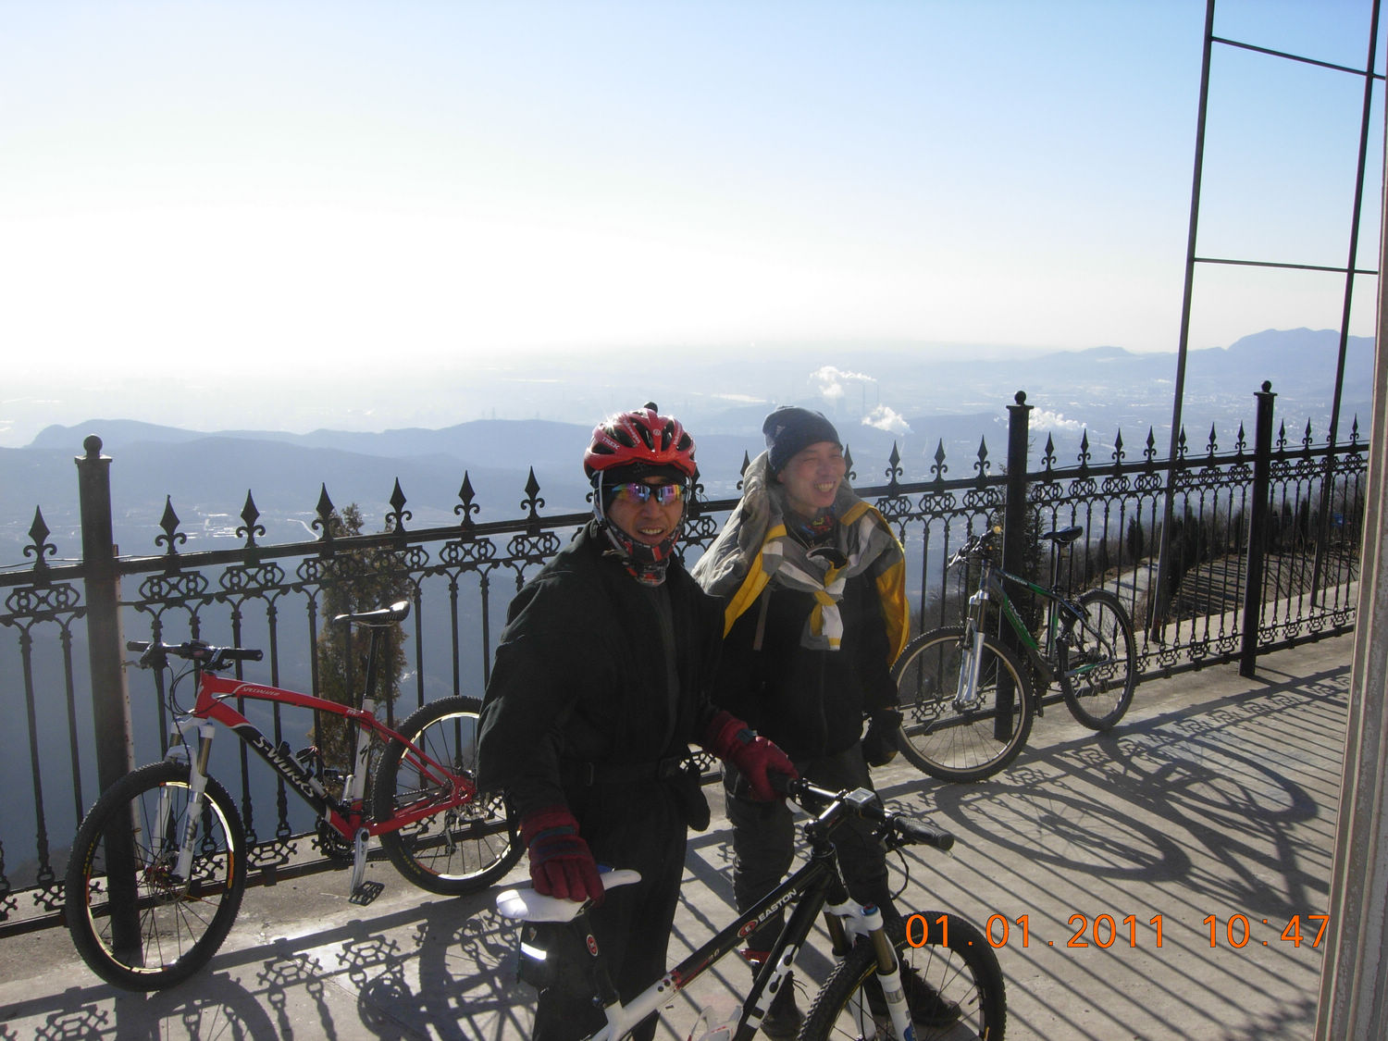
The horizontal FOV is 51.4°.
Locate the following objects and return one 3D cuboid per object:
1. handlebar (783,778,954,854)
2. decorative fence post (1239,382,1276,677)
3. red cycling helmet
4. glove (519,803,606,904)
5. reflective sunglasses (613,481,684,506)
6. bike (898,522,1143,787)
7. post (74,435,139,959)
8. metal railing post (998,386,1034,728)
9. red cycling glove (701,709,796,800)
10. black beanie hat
[{"bbox_3d":[0.305,0.612,3.033,0.150,0.100,0.630,-6,11,-36],"label":"handlebar"},{"bbox_3d":[3.101,0.045,7.936,0.088,1.632,0.088,-6,11,-36],"label":"decorative fence post"},{"bbox_3d":[-0.109,-0.157,2.920,0.220,0.165,0.285,-2,9,-13],"label":"red cycling helmet"},{"bbox_3d":[-0.240,0.612,2.630,0.125,0.200,0.090,-16,-28,-2],"label":"glove"},{"bbox_3d":[-0.089,-0.053,2.860,0.147,0.050,0.130,-2,9,-15],"label":"reflective sunglasses"},{"bbox_3d":[1.517,0.553,6.487,1.730,1.010,0.580,-8,3,-44],"label":"bike"},{"bbox_3d":[-1.775,0.547,4.383,0.088,1.632,0.088,-6,11,-36],"label":"post"},{"bbox_3d":[1.493,0.213,6.752,0.088,1.632,0.088,-6,11,-36],"label":"metal railing post"},{"bbox_3d":[0.125,0.520,3.180,0.240,0.120,0.110,37,18,-10],"label":"red cycling glove"},{"bbox_3d":[0.295,-0.215,3.950,0.220,0.185,0.190,7,11,39],"label":"black beanie hat"}]

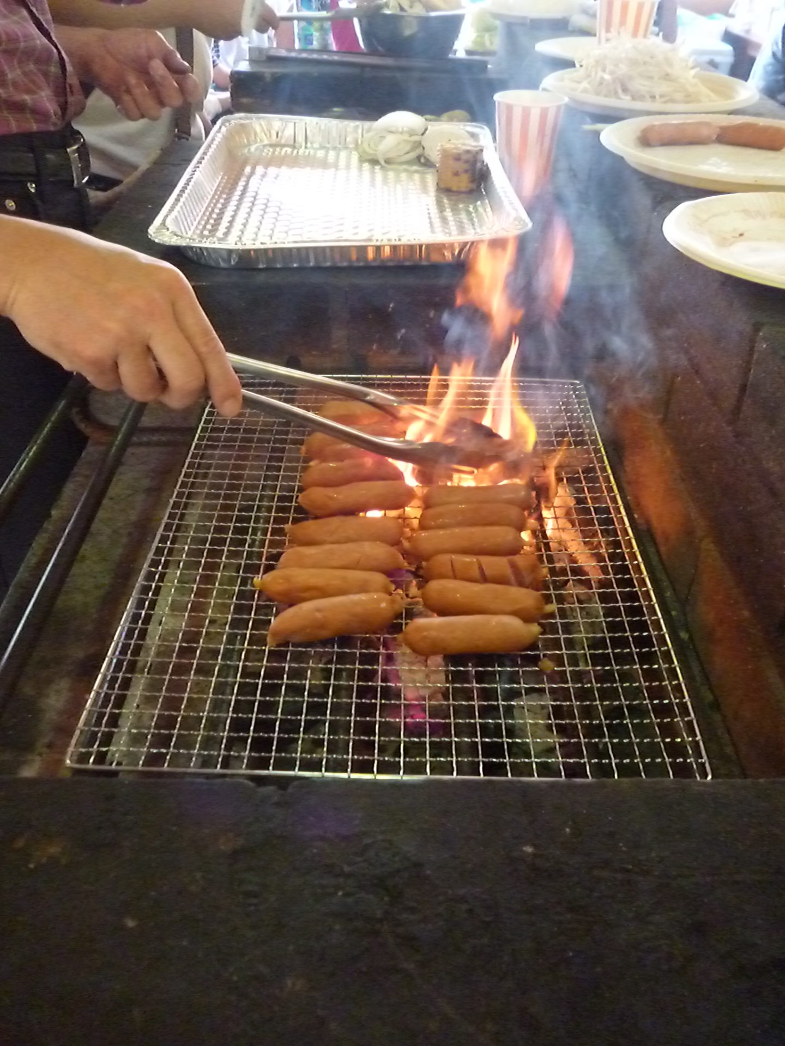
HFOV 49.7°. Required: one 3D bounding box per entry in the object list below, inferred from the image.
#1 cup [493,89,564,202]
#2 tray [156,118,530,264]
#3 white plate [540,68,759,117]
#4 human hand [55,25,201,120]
[{"bbox_3d":[0.121,-0.339,0.764,0.065,0.081,0.065,0,38,0],"label":"cup"},{"bbox_3d":[-0.038,-0.281,0.724,0.270,0.042,0.330,0,38,0],"label":"tray"},{"bbox_3d":[0.314,-0.526,1.046,0.258,0.026,0.258,0,38,0],"label":"white plate"},{"bbox_3d":[-0.256,-0.437,0.820,0.140,0.082,0.078,7,36,-16],"label":"human hand"}]

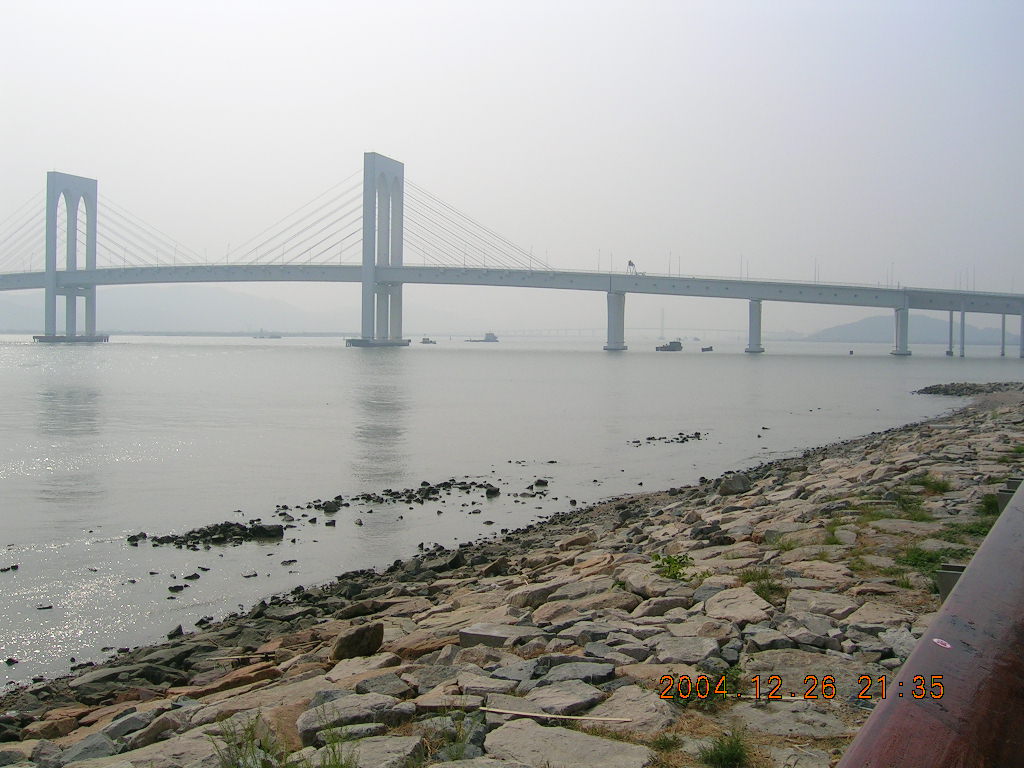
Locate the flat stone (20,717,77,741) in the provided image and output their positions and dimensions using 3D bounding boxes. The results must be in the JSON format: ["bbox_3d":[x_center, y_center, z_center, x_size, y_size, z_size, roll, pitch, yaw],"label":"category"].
[{"bbox_3d":[-4.340,3.236,9.706,0.425,0.145,0.312,-8,-3,-10],"label":"flat stone"}]

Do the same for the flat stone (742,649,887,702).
[{"bbox_3d":[1.959,1.940,6.720,0.831,0.160,0.920,-4,0,16],"label":"flat stone"}]

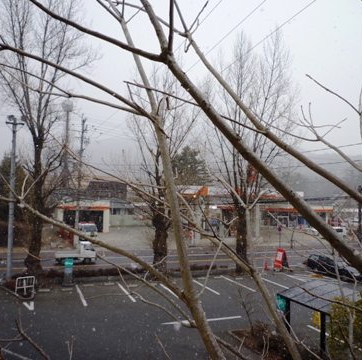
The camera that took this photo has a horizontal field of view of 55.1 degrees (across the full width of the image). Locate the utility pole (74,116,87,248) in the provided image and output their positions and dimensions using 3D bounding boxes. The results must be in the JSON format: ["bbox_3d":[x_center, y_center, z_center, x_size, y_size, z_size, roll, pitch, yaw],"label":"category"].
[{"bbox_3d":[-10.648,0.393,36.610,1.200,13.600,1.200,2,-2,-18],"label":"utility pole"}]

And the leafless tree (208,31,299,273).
[{"bbox_3d":[5.678,-2.000,27.153,6.700,18.400,6.500,1,-2,0],"label":"leafless tree"}]

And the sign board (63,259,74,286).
[{"bbox_3d":[-7.150,5.898,22.128,0.600,1.680,0.380,2,-2,-6],"label":"sign board"}]

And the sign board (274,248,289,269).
[{"bbox_3d":[8.252,6.469,28.344,0.900,1.730,0.680,3,-3,-44],"label":"sign board"}]

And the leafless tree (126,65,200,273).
[{"bbox_3d":[-1.392,-0.584,26.080,5.300,15.200,5.300,2,-2,-18],"label":"leafless tree"}]

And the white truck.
[{"bbox_3d":[-8.838,6.073,29.202,3.300,1.780,1.430,2,-2,-18],"label":"white truck"}]

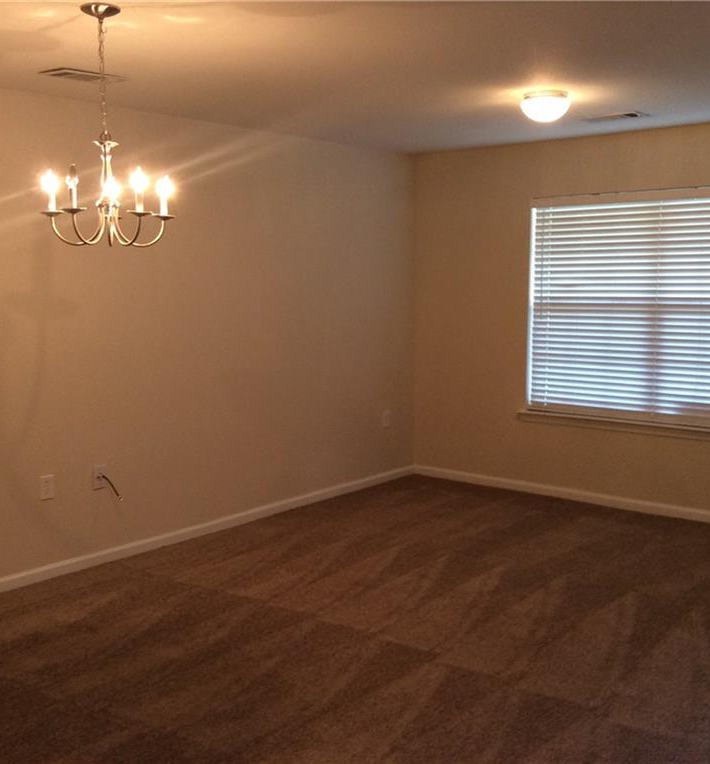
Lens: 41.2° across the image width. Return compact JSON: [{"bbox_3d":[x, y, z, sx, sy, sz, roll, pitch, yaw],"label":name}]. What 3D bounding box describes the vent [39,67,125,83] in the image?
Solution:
[{"bbox_3d":[-1.209,-1.356,4.220,0.185,0.015,0.345,5,9,39],"label":"vent"}]

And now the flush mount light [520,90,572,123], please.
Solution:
[{"bbox_3d":[0.946,-1.363,4.682,0.256,0.130,0.256,0,7,0],"label":"flush mount light"}]

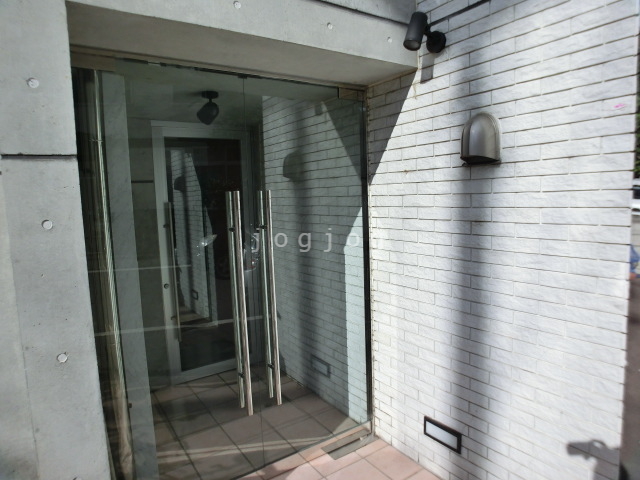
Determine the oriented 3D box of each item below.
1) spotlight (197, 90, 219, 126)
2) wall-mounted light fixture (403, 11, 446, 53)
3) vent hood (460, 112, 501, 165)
[{"bbox_3d":[-0.730,-0.859,2.540,0.147,0.218,0.107,-4,6,-15],"label":"spotlight"},{"bbox_3d":[0.518,-1.036,1.946,0.226,0.179,0.110,-7,8,-35],"label":"wall-mounted light fixture"},{"bbox_3d":[0.738,-0.481,1.832,0.101,0.247,0.195,-7,8,-35],"label":"vent hood"}]

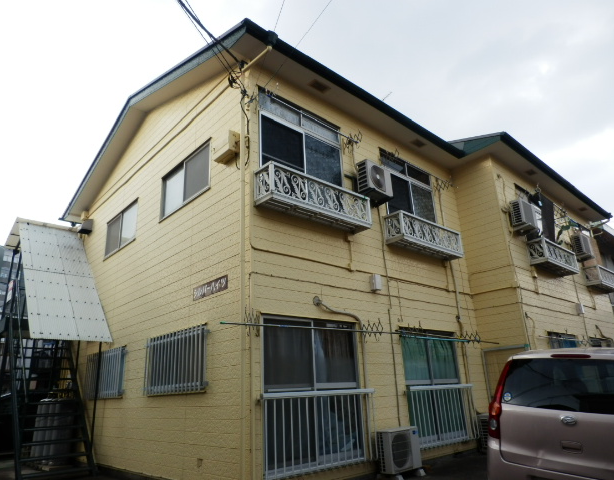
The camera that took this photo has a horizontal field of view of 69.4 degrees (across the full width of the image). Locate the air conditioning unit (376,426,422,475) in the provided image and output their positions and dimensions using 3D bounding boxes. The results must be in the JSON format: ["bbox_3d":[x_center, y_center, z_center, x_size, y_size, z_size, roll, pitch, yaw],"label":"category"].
[{"bbox_3d":[1.266,2.851,6.027,0.639,0.508,0.231,14,-25,-40],"label":"air conditioning unit"}]

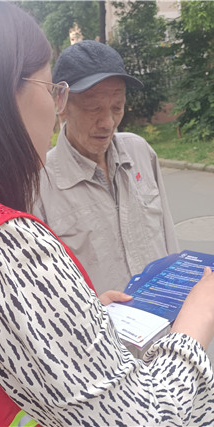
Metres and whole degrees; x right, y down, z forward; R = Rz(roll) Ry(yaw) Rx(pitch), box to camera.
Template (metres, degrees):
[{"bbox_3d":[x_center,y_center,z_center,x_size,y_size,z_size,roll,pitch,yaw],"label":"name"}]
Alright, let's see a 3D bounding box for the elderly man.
[{"bbox_3d":[0.018,0.360,1.258,0.500,1.650,0.360,-16,18,-34],"label":"elderly man"}]

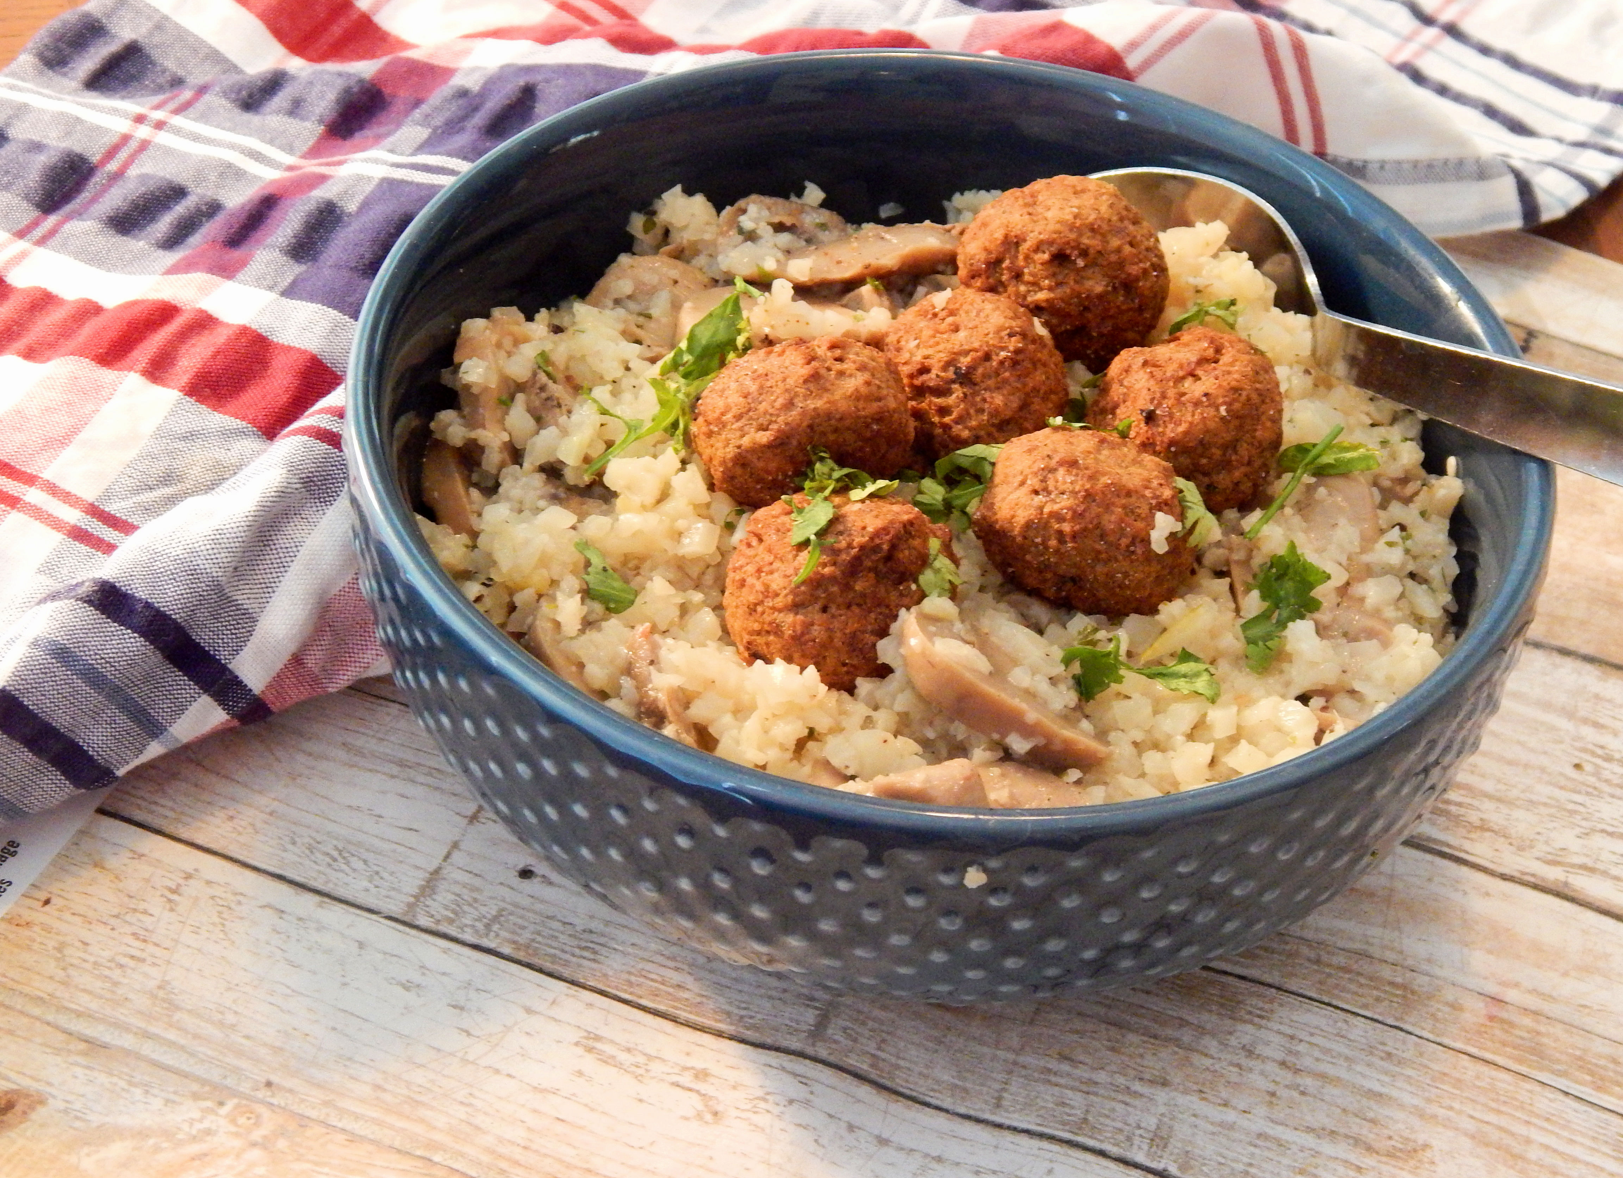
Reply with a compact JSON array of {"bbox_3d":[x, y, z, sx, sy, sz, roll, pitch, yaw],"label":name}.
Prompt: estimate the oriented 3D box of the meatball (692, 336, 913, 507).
[{"bbox_3d":[-0.001,-0.022,0.487,0.030,0.025,0.026,-6,43,-11],"label":"meatball"}]

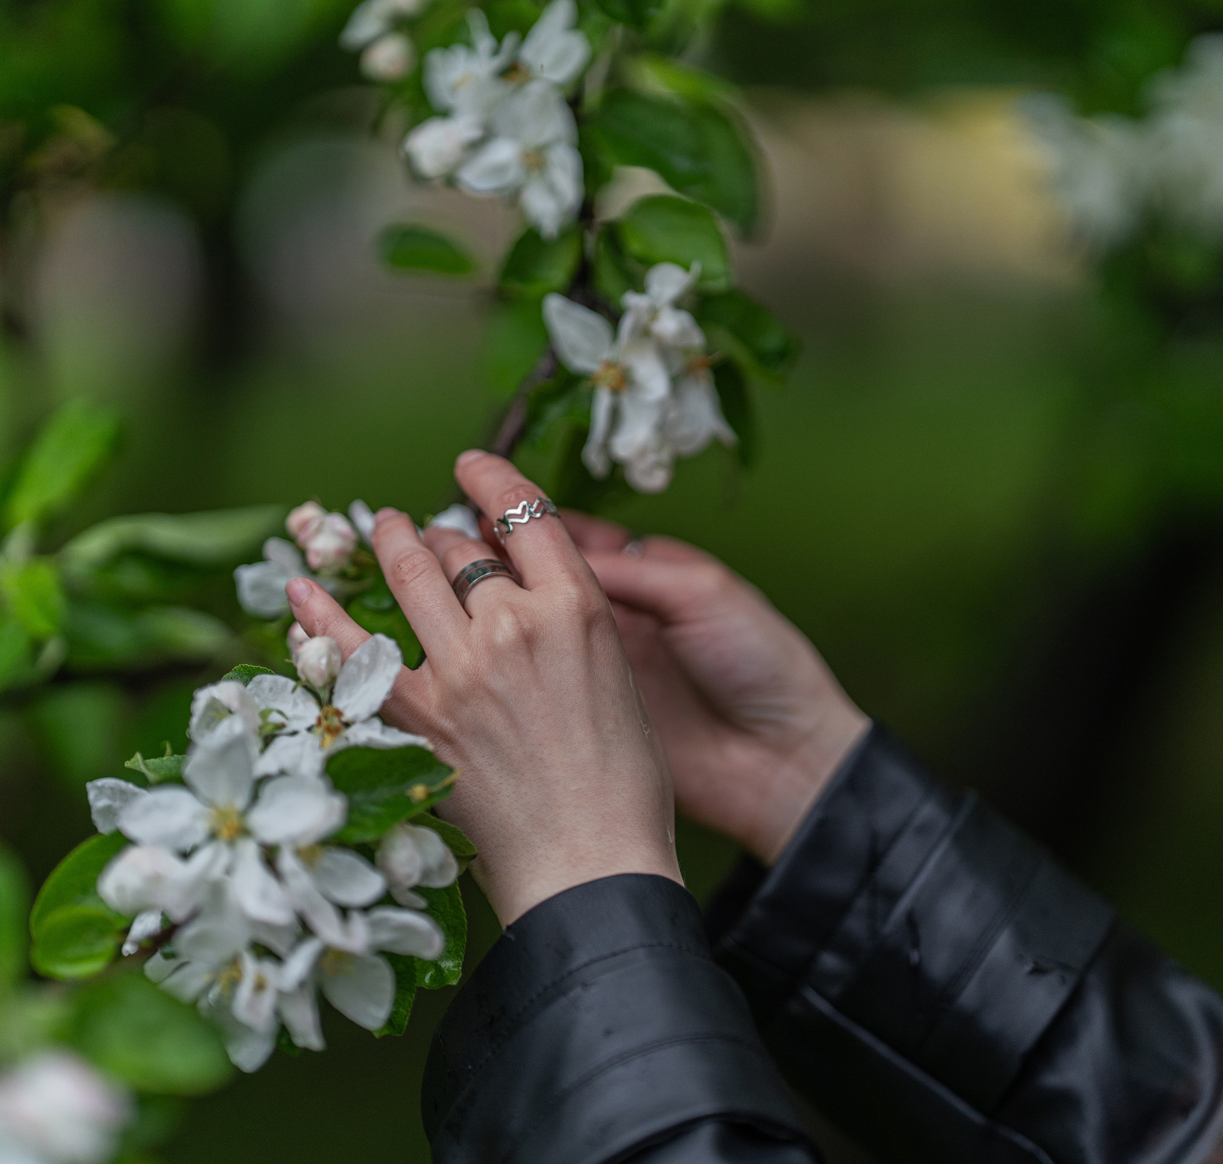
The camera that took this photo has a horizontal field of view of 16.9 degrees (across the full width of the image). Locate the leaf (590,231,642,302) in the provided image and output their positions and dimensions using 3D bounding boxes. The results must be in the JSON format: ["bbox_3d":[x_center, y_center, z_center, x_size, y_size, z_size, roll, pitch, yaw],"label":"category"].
[{"bbox_3d":[0.002,-0.098,1.280,0.018,0.023,0.014,2,6,17],"label":"leaf"}]

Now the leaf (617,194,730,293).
[{"bbox_3d":[0.019,-0.105,1.280,0.037,0.030,0.016,0,6,0],"label":"leaf"}]

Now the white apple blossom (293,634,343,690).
[{"bbox_3d":[-0.083,0.022,1.160,0.014,0.017,0.014,-5,6,0],"label":"white apple blossom"}]

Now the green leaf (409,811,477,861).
[{"bbox_3d":[-0.046,0.067,1.090,0.019,0.014,0.014,0,5,0],"label":"green leaf"}]

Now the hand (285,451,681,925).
[{"bbox_3d":[-0.038,0.032,1.200,0.085,0.138,0.075,-20,-5,12],"label":"hand"}]

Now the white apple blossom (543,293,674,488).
[{"bbox_3d":[-0.001,-0.059,1.270,0.040,0.060,0.038,2,6,14],"label":"white apple blossom"}]

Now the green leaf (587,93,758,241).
[{"bbox_3d":[0.019,-0.128,1.260,0.034,0.058,0.018,-49,-6,-36],"label":"green leaf"}]

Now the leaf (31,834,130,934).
[{"bbox_3d":[-0.140,0.080,1.090,0.027,0.027,0.016,0,5,0],"label":"leaf"}]

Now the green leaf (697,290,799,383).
[{"bbox_3d":[0.043,-0.077,1.285,0.032,0.029,0.018,-1,6,-11],"label":"green leaf"}]

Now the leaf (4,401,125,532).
[{"bbox_3d":[-0.184,-0.039,1.380,0.025,0.054,0.012,34,-2,35],"label":"leaf"}]

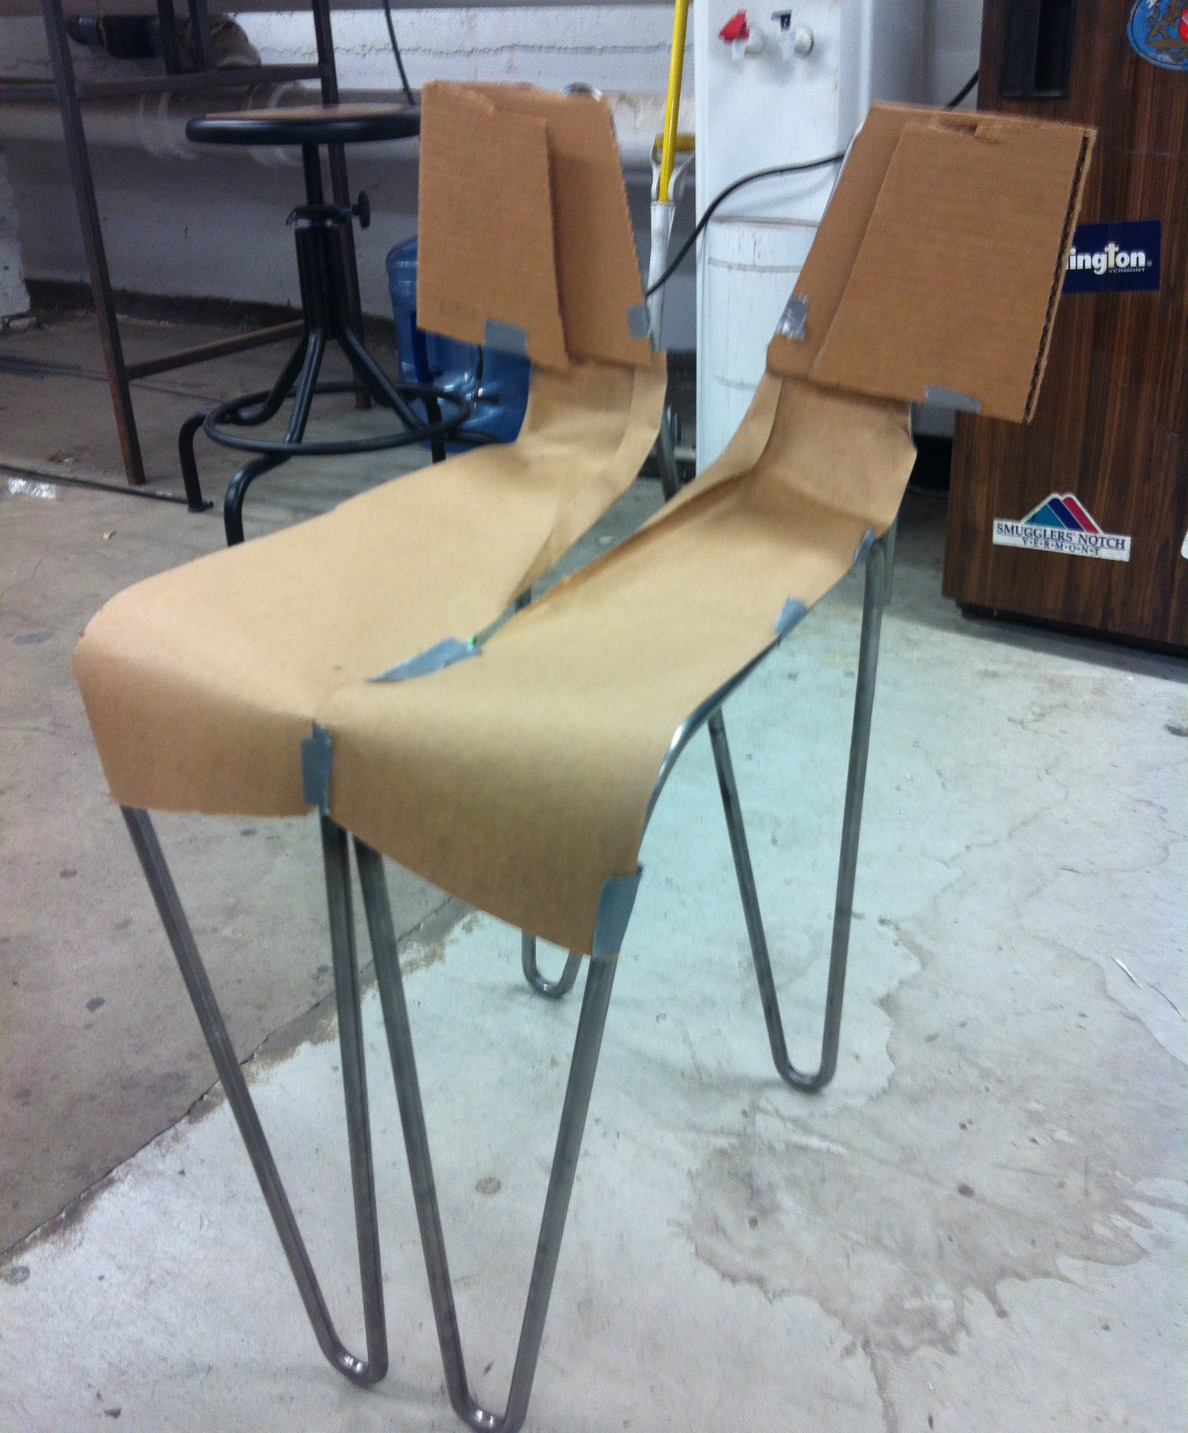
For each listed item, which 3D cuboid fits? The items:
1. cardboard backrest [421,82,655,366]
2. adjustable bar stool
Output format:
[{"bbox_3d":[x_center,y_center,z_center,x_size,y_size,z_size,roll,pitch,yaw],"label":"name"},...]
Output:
[{"bbox_3d":[-0.048,-0.395,1.286,0.190,0.210,0.040,5,7,17],"label":"cardboard backrest"},{"bbox_3d":[-0.418,-0.612,2.538,0.469,0.640,0.469,-11,26,-18],"label":"adjustable bar stool"}]

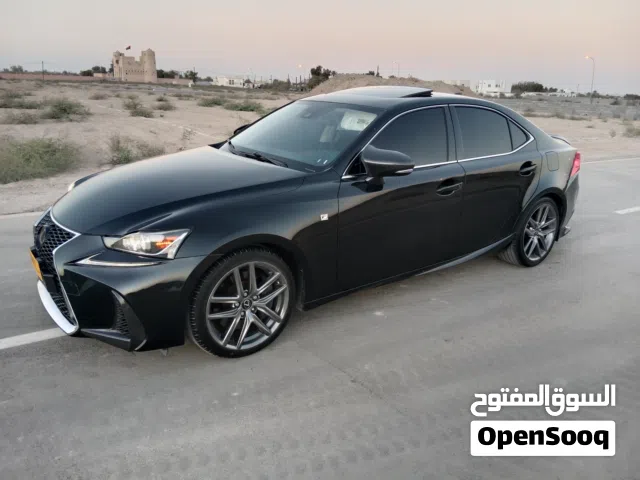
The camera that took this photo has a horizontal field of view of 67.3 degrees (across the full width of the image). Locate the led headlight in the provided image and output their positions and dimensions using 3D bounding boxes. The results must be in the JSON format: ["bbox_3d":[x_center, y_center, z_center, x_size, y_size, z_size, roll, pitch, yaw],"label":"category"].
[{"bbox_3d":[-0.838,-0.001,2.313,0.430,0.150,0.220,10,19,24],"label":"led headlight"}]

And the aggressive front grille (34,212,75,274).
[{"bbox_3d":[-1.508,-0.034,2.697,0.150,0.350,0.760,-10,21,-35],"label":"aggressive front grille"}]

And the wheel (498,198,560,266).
[{"bbox_3d":[1.840,-0.097,4.221,0.640,0.640,0.250,-10,21,-35],"label":"wheel"}]

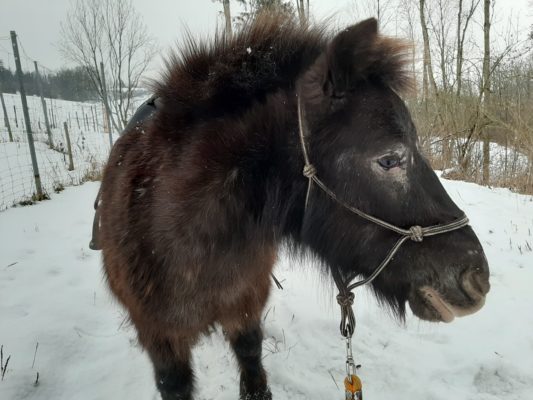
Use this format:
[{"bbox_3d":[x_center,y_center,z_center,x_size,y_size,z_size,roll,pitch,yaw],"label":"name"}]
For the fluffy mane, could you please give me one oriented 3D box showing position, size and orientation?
[{"bbox_3d":[0.029,-0.291,0.950,0.620,0.250,0.230,2,12,28],"label":"fluffy mane"}]

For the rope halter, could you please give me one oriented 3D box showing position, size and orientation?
[{"bbox_3d":[0.224,0.018,0.780,0.320,0.440,0.190,-1,11,12],"label":"rope halter"}]

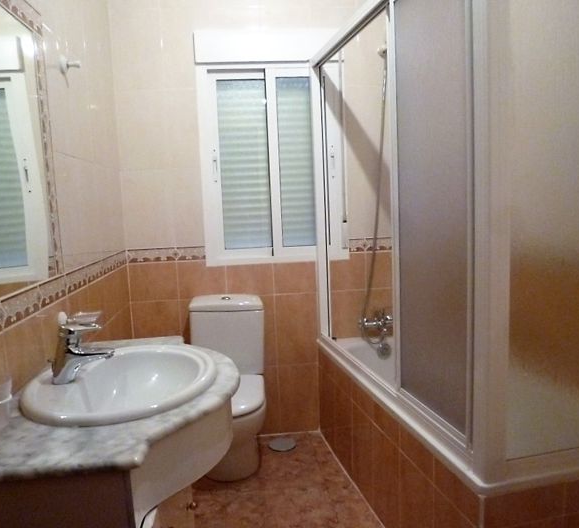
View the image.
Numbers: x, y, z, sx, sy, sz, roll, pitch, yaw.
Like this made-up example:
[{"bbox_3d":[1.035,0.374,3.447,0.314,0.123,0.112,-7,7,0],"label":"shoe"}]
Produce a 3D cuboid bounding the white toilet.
[{"bbox_3d":[-0.271,0.595,2.261,0.365,0.790,0.650,-3,6,-10],"label":"white toilet"}]

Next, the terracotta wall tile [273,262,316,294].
[{"bbox_3d":[0.039,0.065,2.604,0.240,0.180,0.012,-3,6,-10],"label":"terracotta wall tile"}]

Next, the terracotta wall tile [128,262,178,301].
[{"bbox_3d":[-0.688,0.092,2.479,0.250,0.205,0.012,-3,6,-10],"label":"terracotta wall tile"}]

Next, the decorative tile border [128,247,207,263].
[{"bbox_3d":[-0.619,-0.045,2.477,0.400,0.064,0.012,-3,6,-10],"label":"decorative tile border"}]

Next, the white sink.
[{"bbox_3d":[-0.397,0.346,1.198,0.450,0.180,0.570,-3,6,-8],"label":"white sink"}]

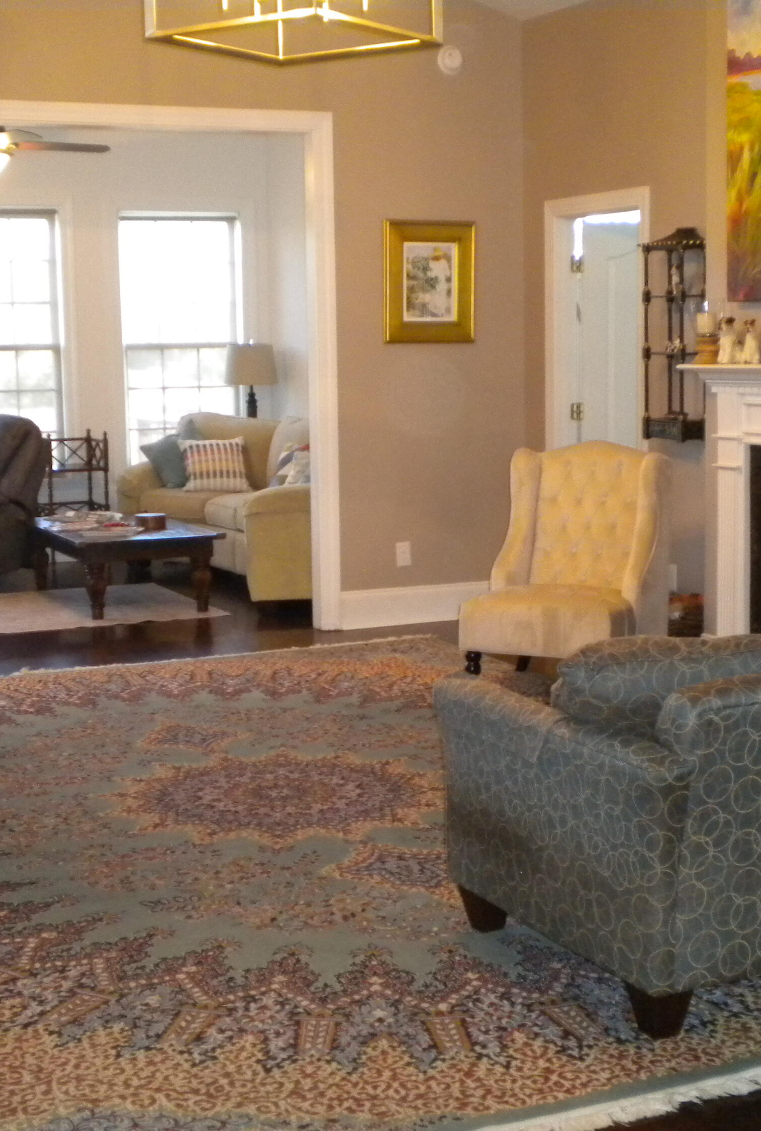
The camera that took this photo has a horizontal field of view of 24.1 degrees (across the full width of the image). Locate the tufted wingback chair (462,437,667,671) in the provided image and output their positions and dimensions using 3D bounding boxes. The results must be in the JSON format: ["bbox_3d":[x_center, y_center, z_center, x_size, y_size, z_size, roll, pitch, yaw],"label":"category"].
[{"bbox_3d":[0.773,0.004,7.403,0.660,1.020,0.740,3,8,26],"label":"tufted wingback chair"}]

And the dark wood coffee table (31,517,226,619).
[{"bbox_3d":[-1.491,0.002,10.198,0.800,0.420,1.420,-4,7,-23],"label":"dark wood coffee table"}]

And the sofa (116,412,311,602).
[{"bbox_3d":[-0.755,-0.364,10.786,0.980,0.990,2.200,-4,7,-24],"label":"sofa"}]

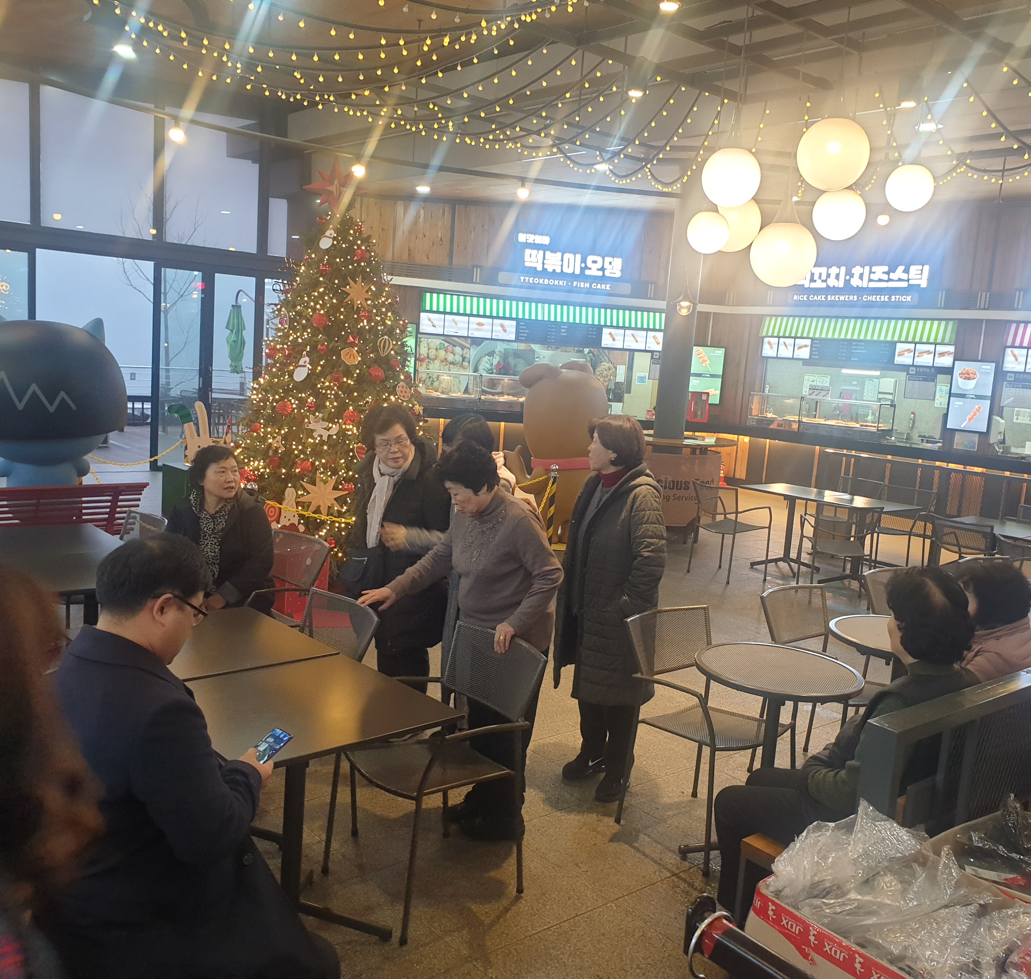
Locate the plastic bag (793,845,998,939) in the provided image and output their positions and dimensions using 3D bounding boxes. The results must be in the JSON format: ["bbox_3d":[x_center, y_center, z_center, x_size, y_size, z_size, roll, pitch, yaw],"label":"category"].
[{"bbox_3d":[0.696,0.737,1.796,0.340,0.090,0.190,0,9,-26],"label":"plastic bag"}]

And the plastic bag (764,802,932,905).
[{"bbox_3d":[0.718,0.791,2.120,0.310,0.150,0.240,-1,9,-32],"label":"plastic bag"}]

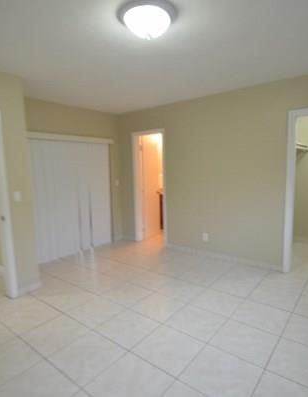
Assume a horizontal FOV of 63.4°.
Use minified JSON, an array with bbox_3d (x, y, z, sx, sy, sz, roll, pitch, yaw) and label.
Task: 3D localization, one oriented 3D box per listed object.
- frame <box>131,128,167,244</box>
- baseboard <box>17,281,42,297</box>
[{"bbox_3d":[-0.059,-0.170,4.881,0.795,2.158,0.140,3,7,39],"label":"frame"},{"bbox_3d":[-1.502,1.092,3.010,0.020,0.080,0.308,3,7,39],"label":"baseboard"}]

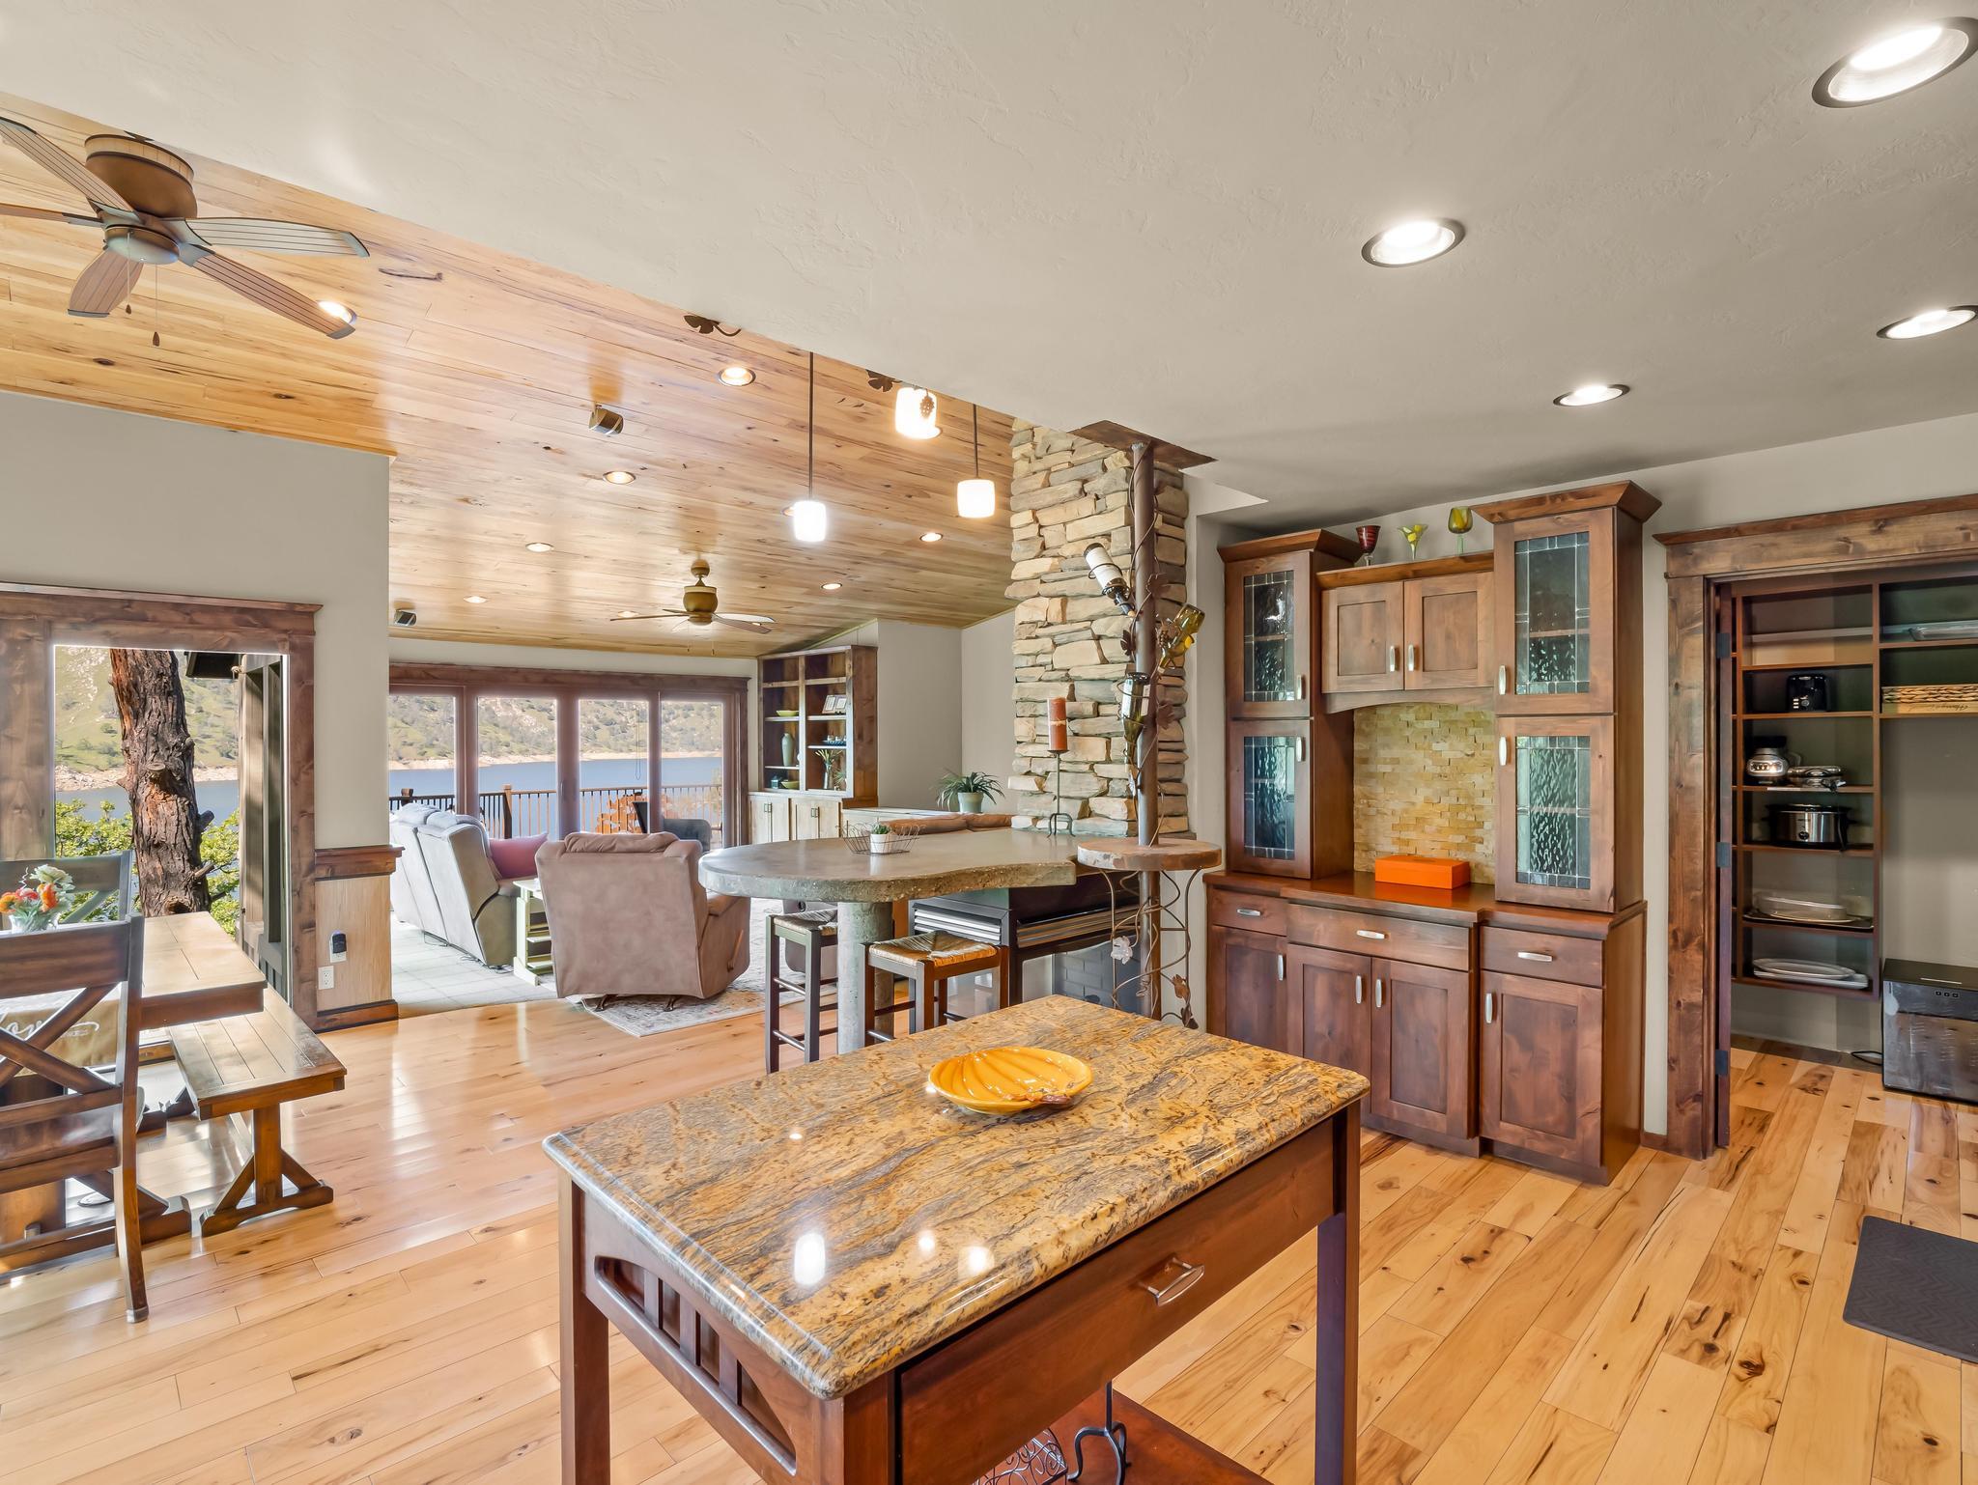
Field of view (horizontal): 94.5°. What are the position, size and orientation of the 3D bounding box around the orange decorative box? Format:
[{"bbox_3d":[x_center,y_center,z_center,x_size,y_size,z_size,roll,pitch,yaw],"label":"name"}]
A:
[{"bbox_3d":[1.814,0.544,3.827,0.195,0.088,0.304,-1,0,-43],"label":"orange decorative box"}]

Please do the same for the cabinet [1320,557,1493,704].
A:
[{"bbox_3d":[1.779,-0.448,3.770,0.310,0.540,0.720,-1,0,-43],"label":"cabinet"}]

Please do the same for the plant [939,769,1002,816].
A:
[{"bbox_3d":[-0.162,0.433,8.000,0.570,0.405,0.550,0,0,0],"label":"plant"}]

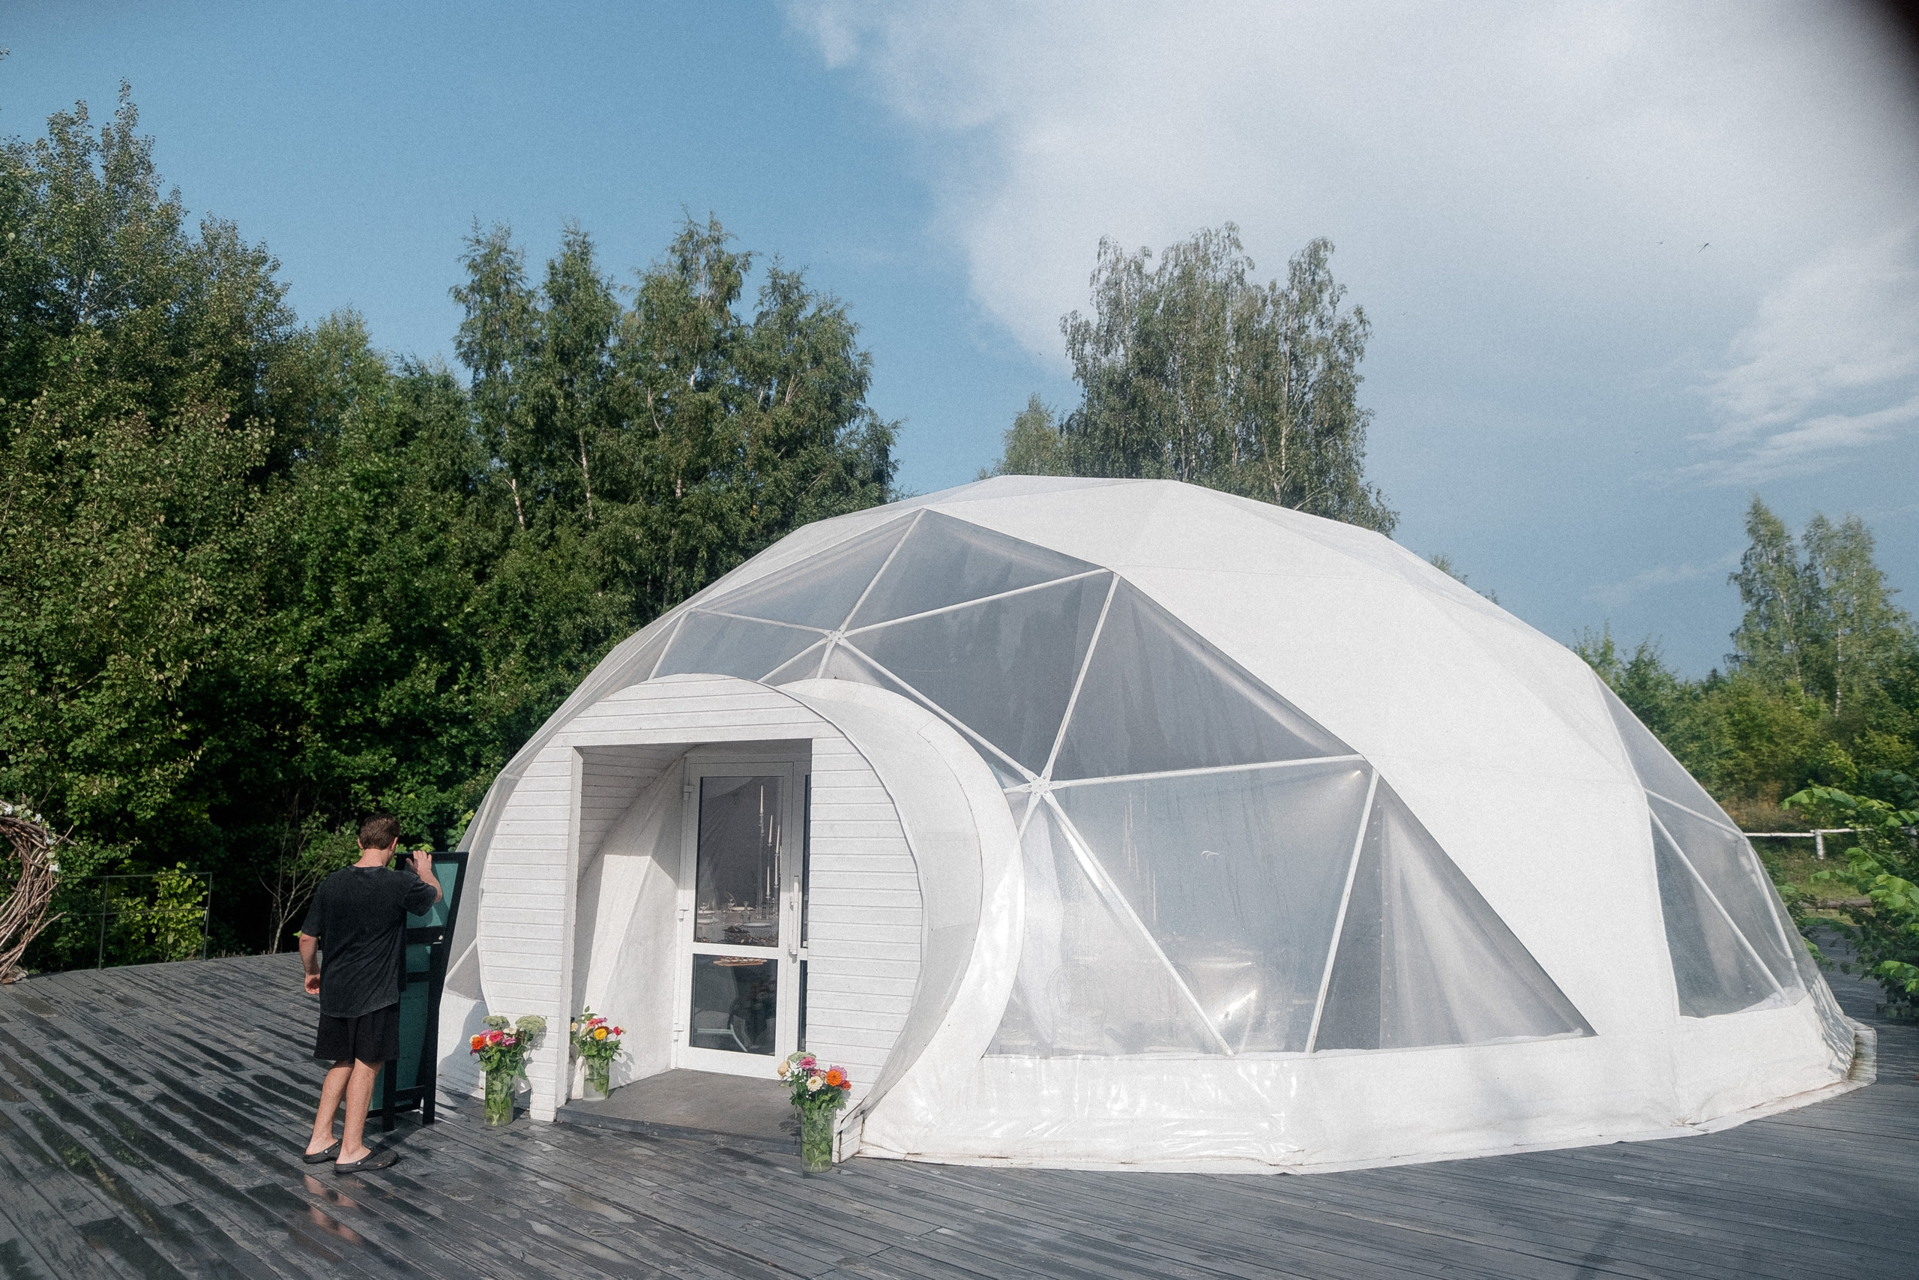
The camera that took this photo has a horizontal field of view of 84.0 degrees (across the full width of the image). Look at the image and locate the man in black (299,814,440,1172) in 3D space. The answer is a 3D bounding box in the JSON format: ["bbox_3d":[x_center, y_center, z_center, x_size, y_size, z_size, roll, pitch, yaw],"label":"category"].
[{"bbox_3d":[-3.114,1.803,5.633,0.630,1.740,0.500,-2,-10,12],"label":"man in black"}]

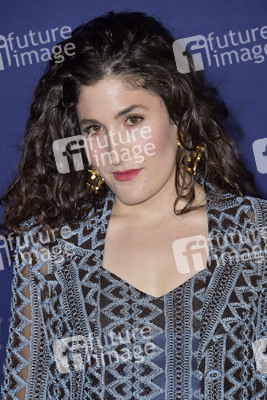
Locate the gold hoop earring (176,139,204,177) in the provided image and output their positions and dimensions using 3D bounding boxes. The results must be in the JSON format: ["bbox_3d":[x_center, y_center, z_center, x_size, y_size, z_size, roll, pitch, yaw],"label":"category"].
[{"bbox_3d":[0.082,-0.061,2.720,0.039,0.053,0.018,-3,4,0],"label":"gold hoop earring"}]

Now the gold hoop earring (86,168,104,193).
[{"bbox_3d":[-0.053,-0.030,2.660,0.030,0.042,0.016,0,0,25],"label":"gold hoop earring"}]

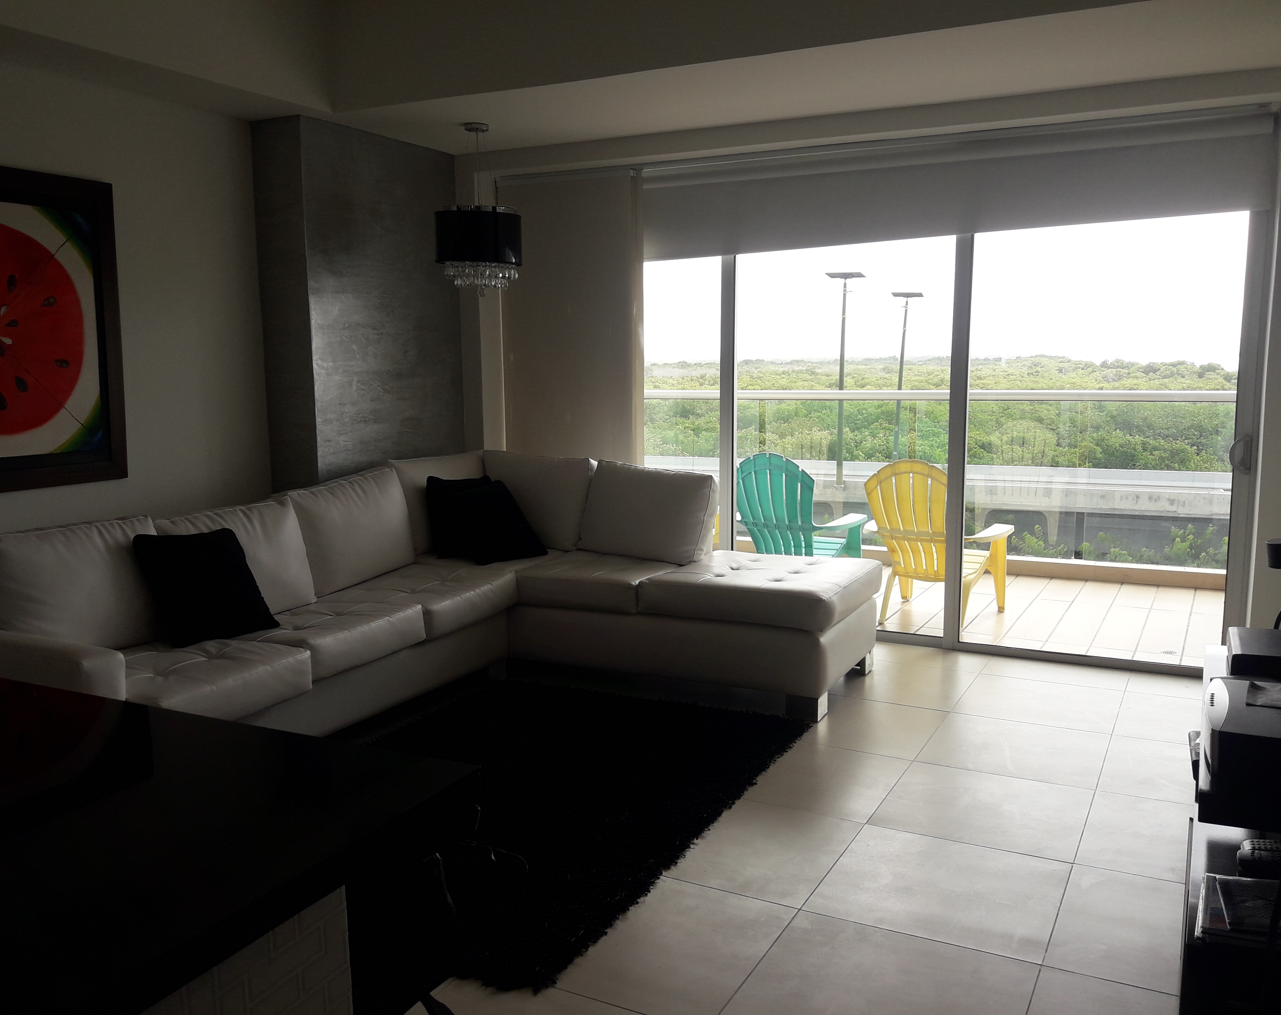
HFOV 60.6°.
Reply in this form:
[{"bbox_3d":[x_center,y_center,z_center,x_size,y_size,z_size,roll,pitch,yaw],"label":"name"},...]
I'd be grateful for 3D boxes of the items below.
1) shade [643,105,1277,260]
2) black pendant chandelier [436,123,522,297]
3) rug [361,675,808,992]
[{"bbox_3d":[1.283,-1.473,5.084,2.867,0.465,0.110,4,9,28],"label":"shade"},{"bbox_3d":[-0.771,-1.420,5.259,0.404,0.800,0.404,0,8,0],"label":"black pendant chandelier"},{"bbox_3d":[-0.426,0.925,3.688,1.430,0.045,1.970,4,9,28],"label":"rug"}]

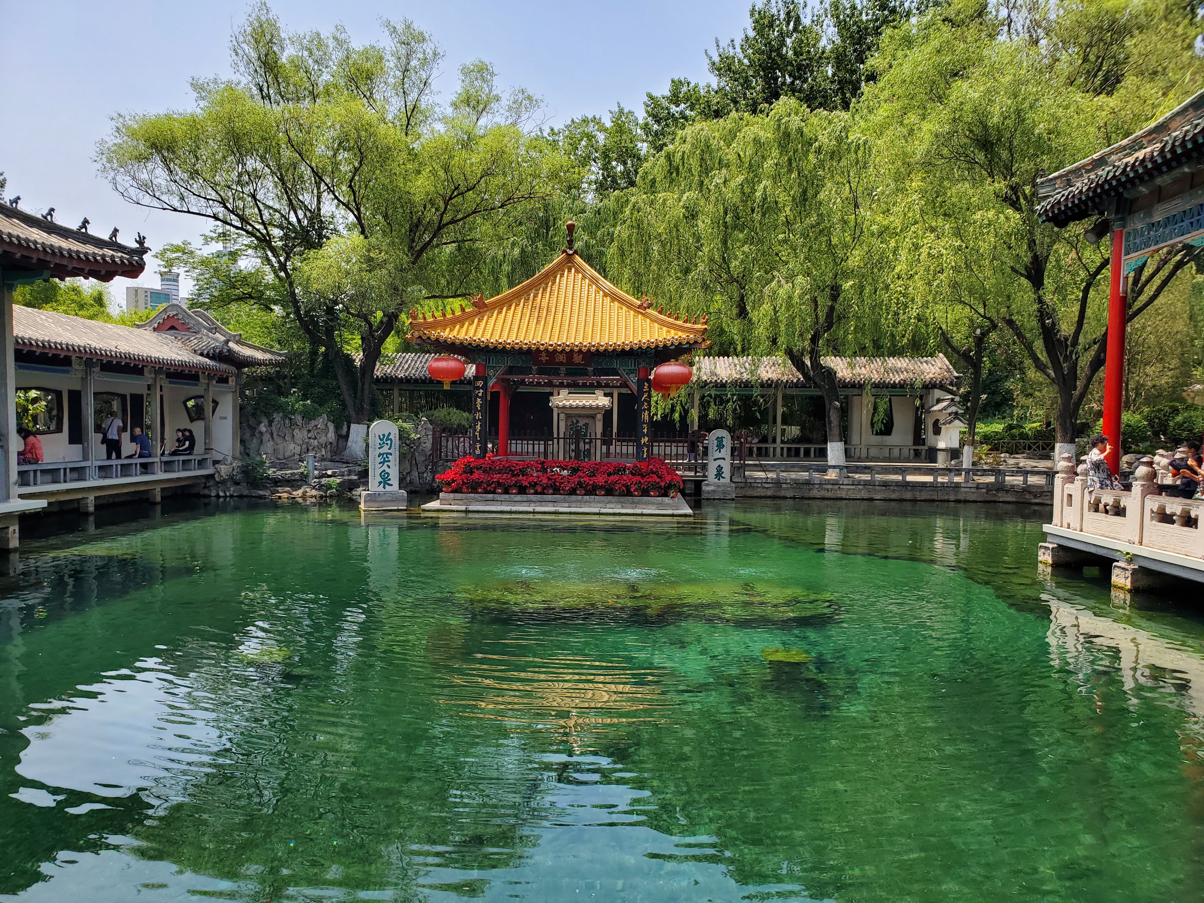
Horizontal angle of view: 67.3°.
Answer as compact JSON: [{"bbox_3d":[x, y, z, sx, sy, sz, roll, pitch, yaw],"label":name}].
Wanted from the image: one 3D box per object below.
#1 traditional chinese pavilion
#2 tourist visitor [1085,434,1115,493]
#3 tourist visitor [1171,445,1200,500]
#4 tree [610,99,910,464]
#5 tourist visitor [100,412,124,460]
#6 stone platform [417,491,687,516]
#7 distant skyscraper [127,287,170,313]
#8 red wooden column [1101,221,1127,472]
[{"bbox_3d":[-0.903,-2.670,24.800,7.100,7.200,7.100,1,2,3],"label":"traditional chinese pavilion"},{"bbox_3d":[7.172,0.382,12.900,0.650,1.280,0.500,1,2,3],"label":"tourist visitor"},{"bbox_3d":[9.249,0.487,14.400,0.750,1.300,0.500,1,2,-6],"label":"tourist visitor"},{"bbox_3d":[5.087,-5.178,29.200,9.700,12.000,9.300,1,2,3],"label":"tree"},{"bbox_3d":[-12.259,-0.165,22.600,0.520,1.650,0.330,-1,2,-34],"label":"tourist visitor"},{"bbox_3d":[-0.916,1.187,24.800,6.500,0.450,6.300,1,2,3],"label":"stone platform"},{"bbox_3d":[-350.582,-74.631,700.000,38.000,105.000,32.000,0,2,-30],"label":"distant skyscraper"},{"bbox_3d":[7.703,-1.082,13.600,0.270,4.500,0.270,1,2,3],"label":"red wooden column"}]

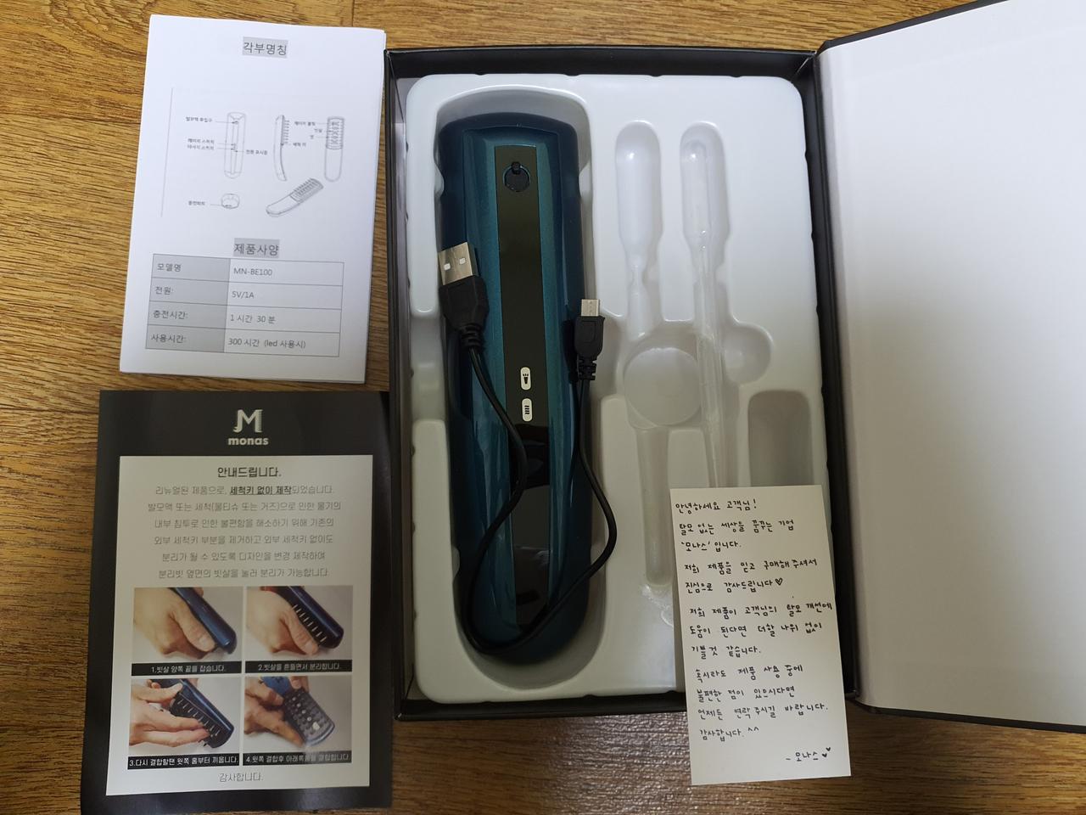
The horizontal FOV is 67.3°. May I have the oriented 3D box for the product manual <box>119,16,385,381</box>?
[{"bbox_3d":[-0.107,-0.079,0.306,0.088,0.003,0.137,2,85,-4],"label":"product manual"}]

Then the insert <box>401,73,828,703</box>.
[{"bbox_3d":[0.022,-0.011,0.289,0.139,0.036,0.209,-1,85,-4],"label":"insert"}]

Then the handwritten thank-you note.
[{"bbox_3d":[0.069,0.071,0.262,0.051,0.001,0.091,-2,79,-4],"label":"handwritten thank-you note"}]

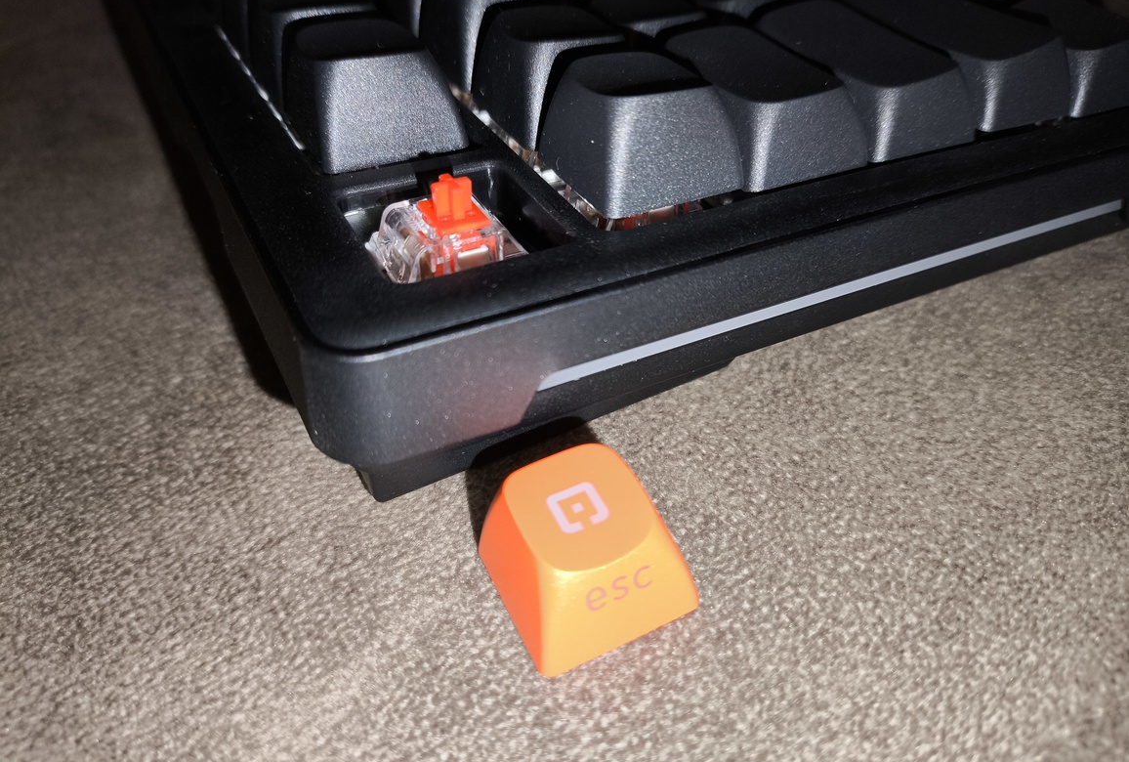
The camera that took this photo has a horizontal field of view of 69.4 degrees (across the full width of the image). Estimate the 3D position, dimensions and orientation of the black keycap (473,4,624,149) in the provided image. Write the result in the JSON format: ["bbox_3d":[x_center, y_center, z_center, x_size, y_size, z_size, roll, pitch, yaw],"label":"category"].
[{"bbox_3d":[0.000,-0.041,0.105,0.018,0.012,0.018,-17,45,-22],"label":"black keycap"}]

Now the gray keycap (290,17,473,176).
[{"bbox_3d":[-0.023,-0.035,0.097,0.018,0.012,0.018,-17,45,-22],"label":"gray keycap"}]

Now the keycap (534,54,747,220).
[{"bbox_3d":[0.009,-0.029,0.093,0.018,0.012,0.018,-17,45,-22],"label":"keycap"}]

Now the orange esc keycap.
[{"bbox_3d":[0.002,0.017,0.085,0.018,0.012,0.018,-19,46,-16],"label":"orange esc keycap"}]

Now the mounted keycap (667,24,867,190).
[{"bbox_3d":[0.024,-0.037,0.104,0.018,0.010,0.028,-17,45,-22],"label":"mounted keycap"}]

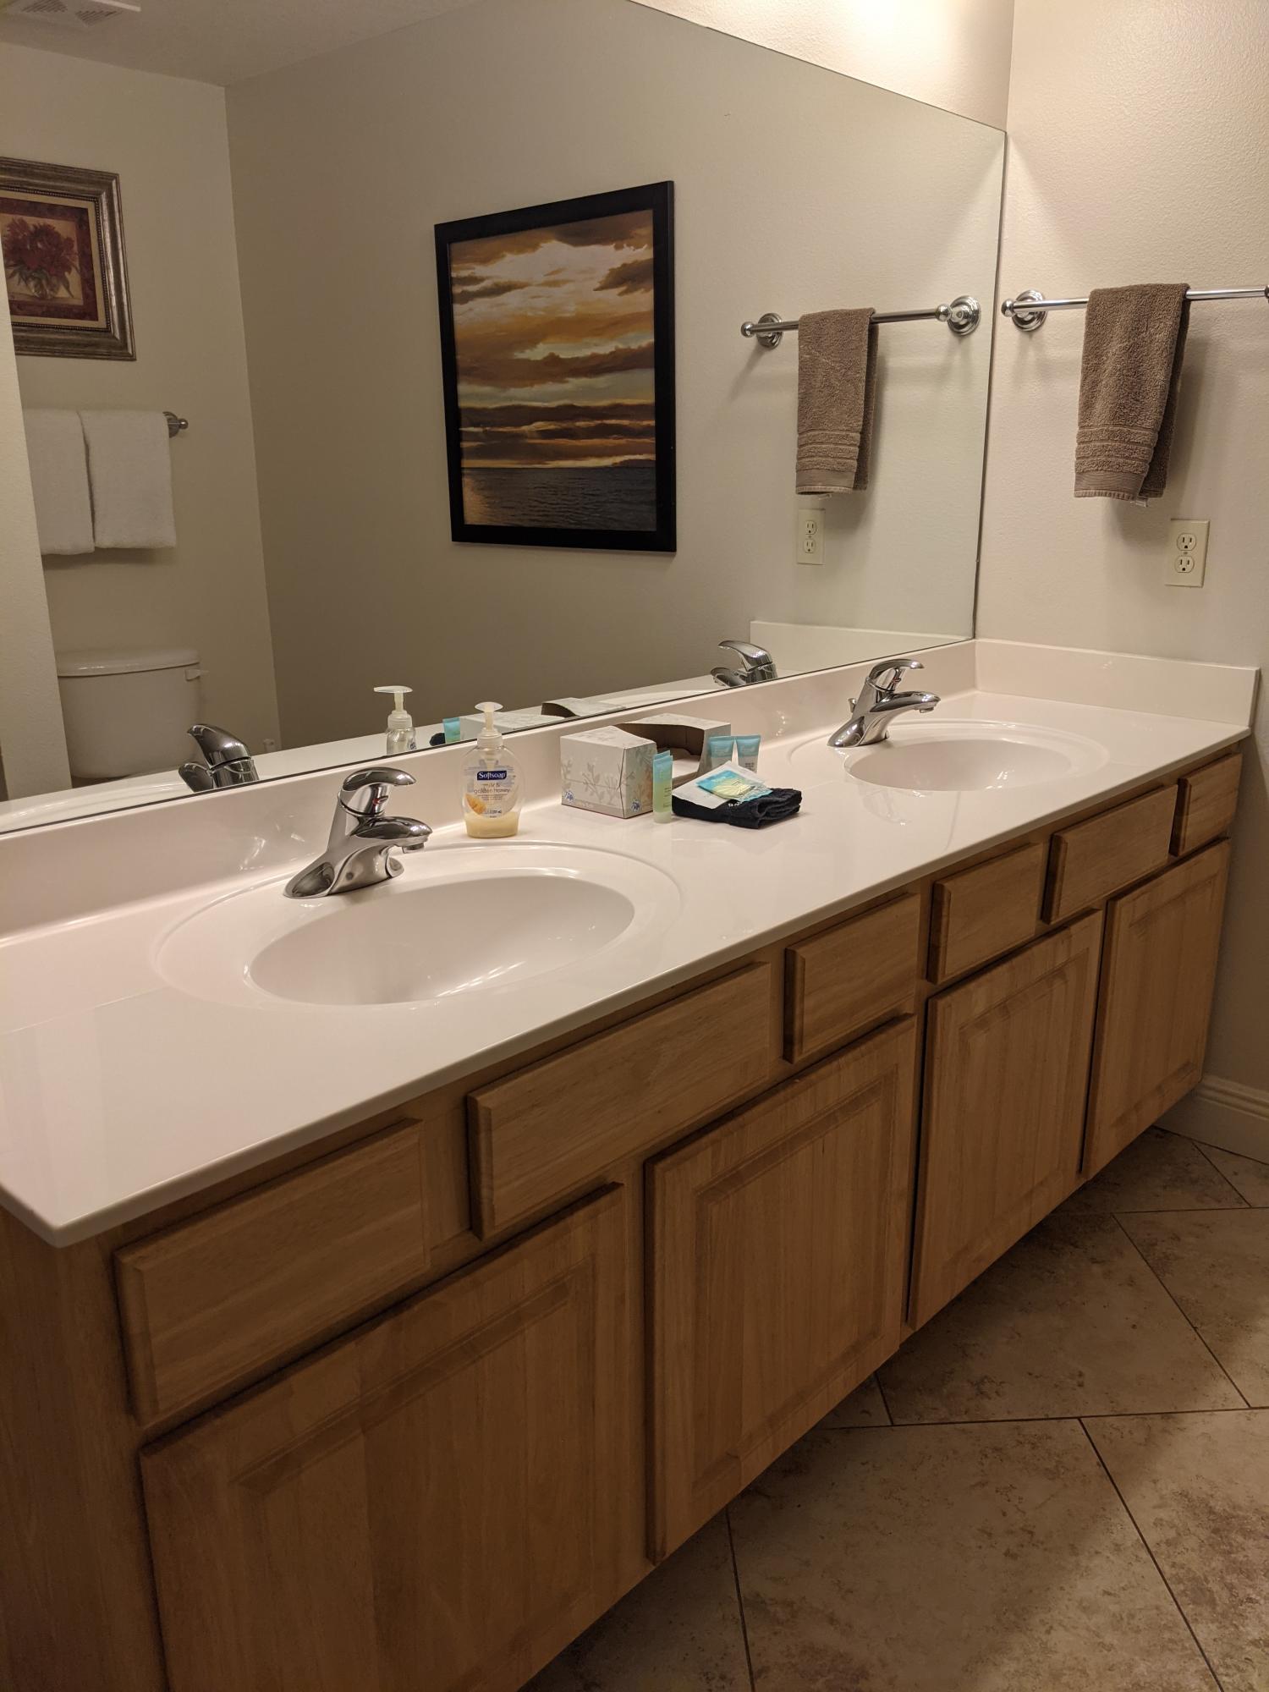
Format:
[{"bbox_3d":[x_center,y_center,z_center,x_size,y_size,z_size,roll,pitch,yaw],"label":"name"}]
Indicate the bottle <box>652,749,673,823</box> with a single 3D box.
[{"bbox_3d":[0.035,-0.076,1.723,0.026,0.093,0.033,14,22,41],"label":"bottle"}]

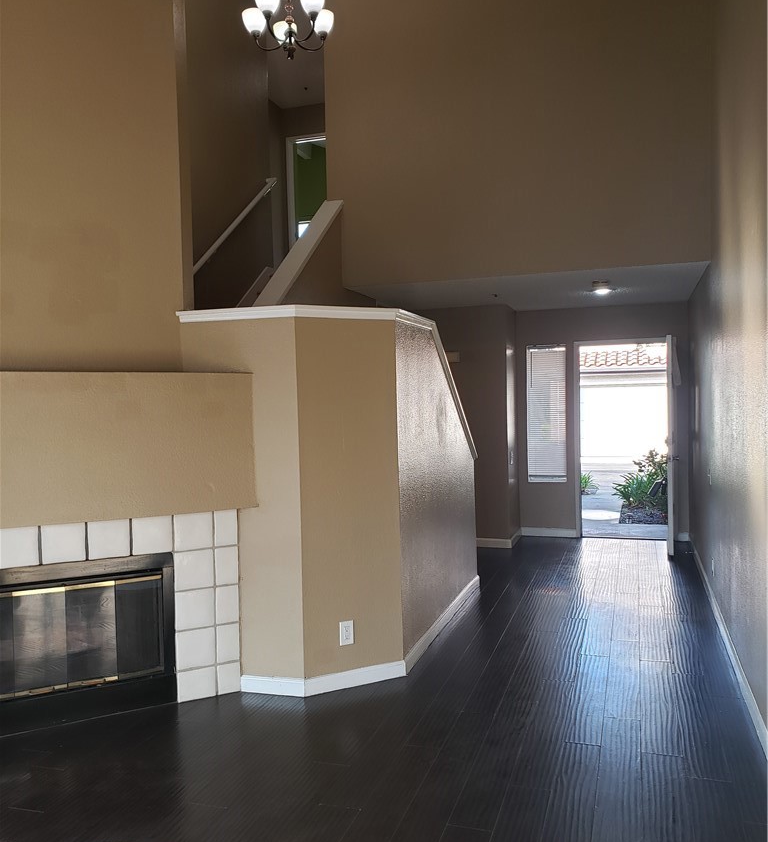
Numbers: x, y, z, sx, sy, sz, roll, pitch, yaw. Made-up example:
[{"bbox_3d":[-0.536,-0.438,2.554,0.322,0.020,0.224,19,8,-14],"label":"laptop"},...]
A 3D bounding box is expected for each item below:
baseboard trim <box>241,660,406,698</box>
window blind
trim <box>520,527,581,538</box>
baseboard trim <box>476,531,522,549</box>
[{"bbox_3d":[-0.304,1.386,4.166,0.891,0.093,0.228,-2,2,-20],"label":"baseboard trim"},{"bbox_3d":[1.725,-0.073,8.115,0.406,1.425,0.040,-1,2,18],"label":"window blind"},{"bbox_3d":[1.748,1.187,8.130,0.593,0.093,0.018,-1,2,18],"label":"trim"},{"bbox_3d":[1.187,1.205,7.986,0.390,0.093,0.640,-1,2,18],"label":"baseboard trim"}]

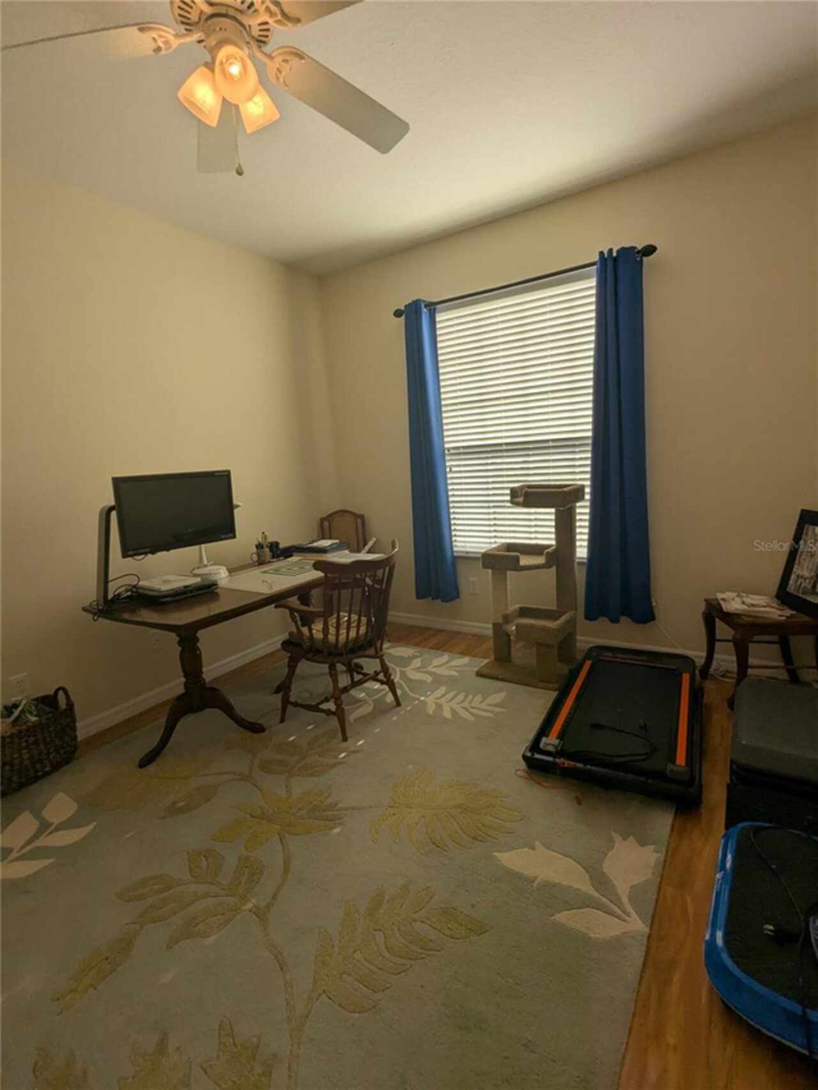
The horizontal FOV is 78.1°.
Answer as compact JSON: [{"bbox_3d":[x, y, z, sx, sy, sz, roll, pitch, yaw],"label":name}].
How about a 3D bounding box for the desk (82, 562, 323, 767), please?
[{"bbox_3d":[-0.843,0.545,2.813,0.680,0.745,1.440,3,12,33],"label":"desk"}]

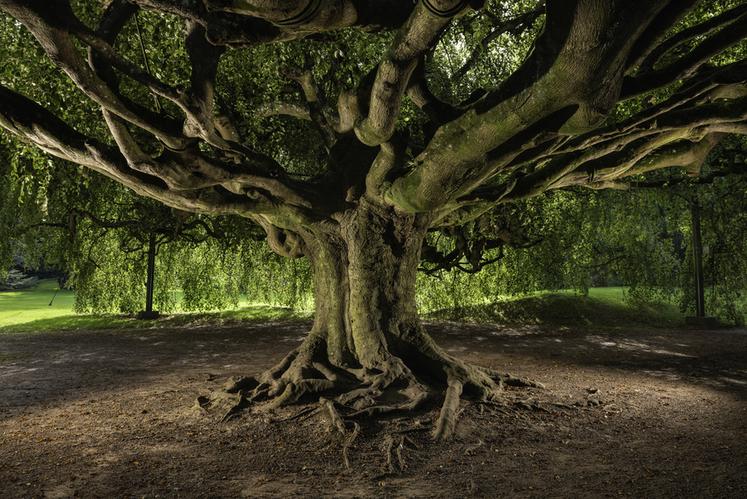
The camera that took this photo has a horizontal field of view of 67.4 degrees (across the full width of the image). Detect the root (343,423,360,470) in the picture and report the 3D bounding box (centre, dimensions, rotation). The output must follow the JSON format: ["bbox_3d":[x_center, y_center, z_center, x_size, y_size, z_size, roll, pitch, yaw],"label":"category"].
[{"bbox_3d":[-0.170,1.560,4.430,0.160,0.160,0.800,0,-3,0],"label":"root"}]

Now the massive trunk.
[{"bbox_3d":[0.100,0.500,5.850,3.150,2.050,2.500,0,-2,0],"label":"massive trunk"}]

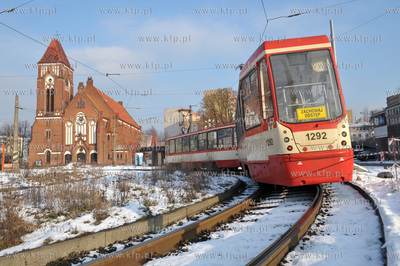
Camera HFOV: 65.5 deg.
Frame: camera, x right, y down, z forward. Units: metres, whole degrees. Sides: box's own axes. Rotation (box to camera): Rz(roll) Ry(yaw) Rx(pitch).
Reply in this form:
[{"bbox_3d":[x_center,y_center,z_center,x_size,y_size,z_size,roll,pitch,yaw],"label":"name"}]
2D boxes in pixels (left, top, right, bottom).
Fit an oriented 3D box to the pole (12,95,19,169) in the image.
[{"bbox_3d":[-21.355,0.004,36.166,0.500,8.981,0.500,-1,-5,0],"label":"pole"}]

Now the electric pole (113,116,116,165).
[{"bbox_3d":[-14.571,1.283,53.106,0.330,8.971,0.330,-1,-5,0],"label":"electric pole"}]

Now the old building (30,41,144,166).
[{"bbox_3d":[-28.048,-6.388,88.262,21.000,30.731,35.000,-1,-5,1],"label":"old building"}]

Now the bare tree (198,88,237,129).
[{"bbox_3d":[4.800,-2.025,80.443,11.500,19.289,11.500,-1,-5,0],"label":"bare tree"}]

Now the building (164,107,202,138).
[{"bbox_3d":[-10.212,2.809,219.253,11.500,33.546,42.000,-3,-5,20],"label":"building"}]

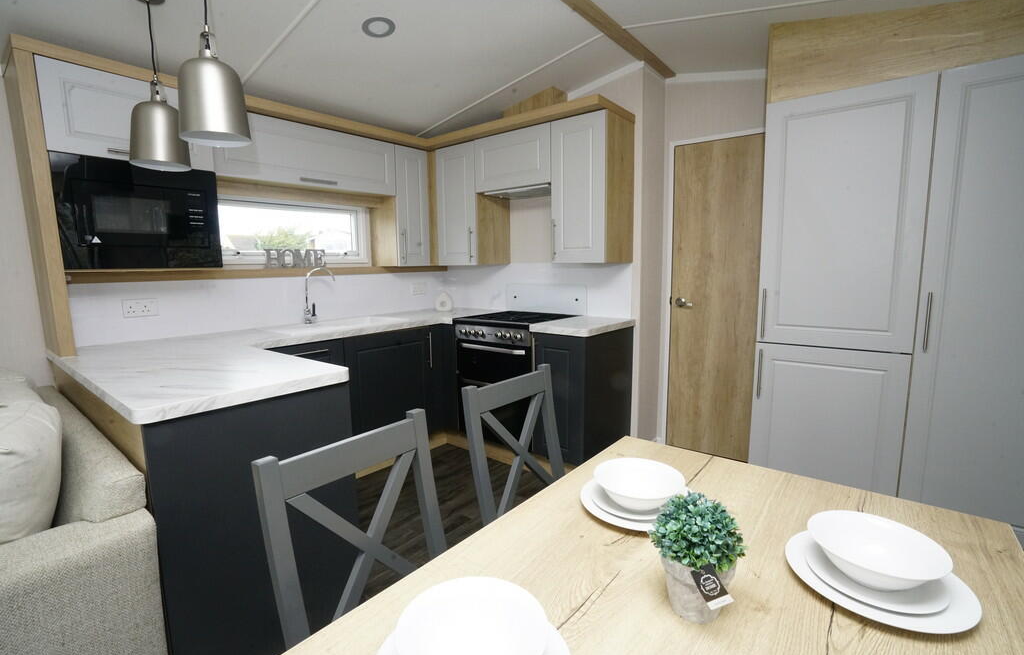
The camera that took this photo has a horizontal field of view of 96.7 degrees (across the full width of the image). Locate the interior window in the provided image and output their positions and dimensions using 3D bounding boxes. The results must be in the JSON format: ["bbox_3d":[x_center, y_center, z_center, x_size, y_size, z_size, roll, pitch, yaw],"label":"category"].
[{"bbox_3d":[-1.365,-0.593,2.883,0.070,0.405,1.080,5,9,37],"label":"interior window"}]

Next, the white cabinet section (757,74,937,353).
[{"bbox_3d":[1.425,-0.456,1.997,0.575,1.102,0.030,5,9,37],"label":"white cabinet section"}]

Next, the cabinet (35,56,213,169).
[{"bbox_3d":[-1.758,-0.910,2.075,0.320,0.349,0.582,5,9,37],"label":"cabinet"}]

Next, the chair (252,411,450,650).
[{"bbox_3d":[-0.168,0.687,0.938,0.500,0.870,0.420,5,10,38],"label":"chair"}]

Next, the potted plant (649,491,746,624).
[{"bbox_3d":[0.271,0.330,0.655,0.136,0.167,0.136,5,9,37],"label":"potted plant"}]

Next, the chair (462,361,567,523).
[{"bbox_3d":[0.181,0.614,1.413,0.485,0.895,0.420,5,9,37],"label":"chair"}]

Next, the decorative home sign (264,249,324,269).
[{"bbox_3d":[-1.255,-0.403,2.659,0.024,0.102,0.365,5,10,38],"label":"decorative home sign"}]

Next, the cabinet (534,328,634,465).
[{"bbox_3d":[0.448,0.424,2.810,0.349,0.839,0.601,5,9,37],"label":"cabinet"}]

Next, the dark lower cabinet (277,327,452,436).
[{"bbox_3d":[-1.030,0.395,2.843,0.578,0.767,1.269,5,10,38],"label":"dark lower cabinet"}]

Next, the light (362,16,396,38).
[{"bbox_3d":[-0.595,-1.348,2.030,0.145,0.030,0.145,-8,2,0],"label":"light"}]

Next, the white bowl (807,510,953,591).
[{"bbox_3d":[0.565,0.358,0.711,0.177,0.053,0.177,-1,7,0],"label":"white bowl"}]

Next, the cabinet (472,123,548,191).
[{"bbox_3d":[0.113,-1.064,2.995,0.595,0.339,0.385,5,9,37],"label":"cabinet"}]

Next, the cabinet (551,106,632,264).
[{"bbox_3d":[0.493,-0.797,2.738,0.355,0.814,0.385,5,9,37],"label":"cabinet"}]

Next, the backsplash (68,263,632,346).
[{"bbox_3d":[-0.612,-0.151,2.420,1.678,0.351,2.289,5,10,38],"label":"backsplash"}]

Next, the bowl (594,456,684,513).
[{"bbox_3d":[0.246,0.320,0.890,0.173,0.060,0.173,-1,8,0],"label":"bowl"}]

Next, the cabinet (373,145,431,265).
[{"bbox_3d":[-0.799,-0.832,3.231,0.288,0.790,0.293,5,10,38],"label":"cabinet"}]

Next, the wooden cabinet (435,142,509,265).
[{"bbox_3d":[-0.288,-0.857,3.303,0.378,0.798,0.353,5,10,38],"label":"wooden cabinet"}]

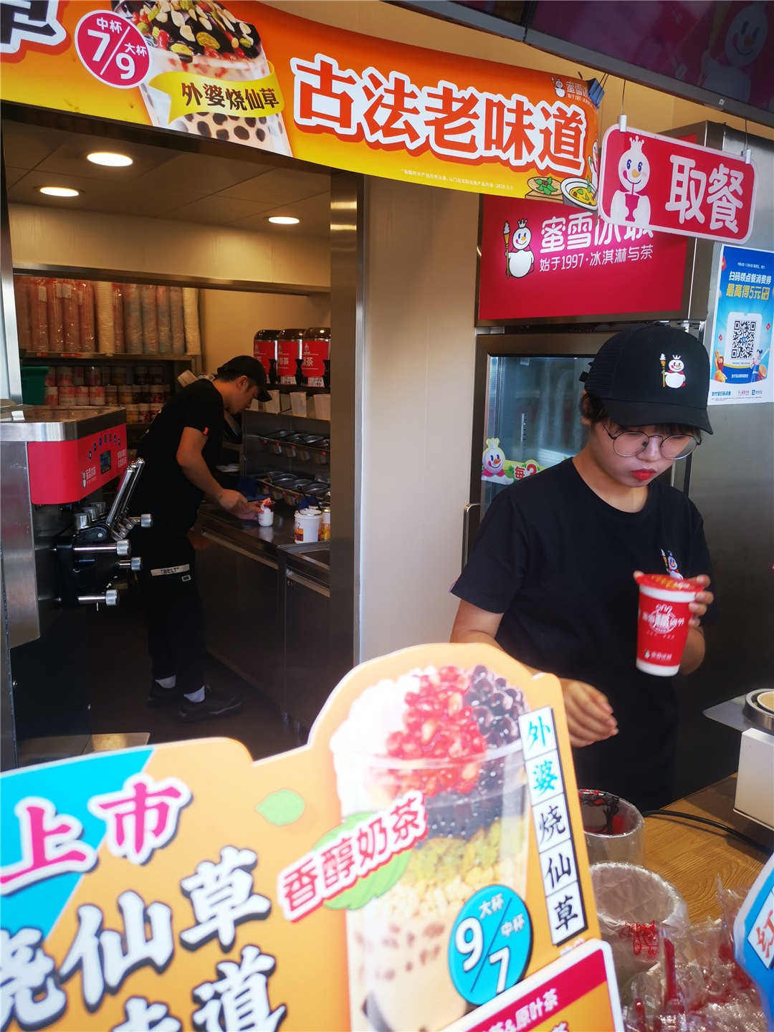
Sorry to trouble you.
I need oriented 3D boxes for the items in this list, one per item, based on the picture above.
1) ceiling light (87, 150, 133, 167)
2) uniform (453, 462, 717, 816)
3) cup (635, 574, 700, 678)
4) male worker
[{"bbox_3d":[-0.843,-1.095,2.450,0.143,0.030,0.143,-7,14,-34],"label":"ceiling light"},{"bbox_3d":[0.324,0.216,1.350,0.480,0.630,0.300,-6,13,-30],"label":"uniform"},{"bbox_3d":[0.397,0.160,1.150,0.094,0.133,0.094,8,12,19],"label":"cup"},{"bbox_3d":[-0.831,0.086,3.558,0.600,1.580,0.480,-6,13,-30],"label":"male worker"}]

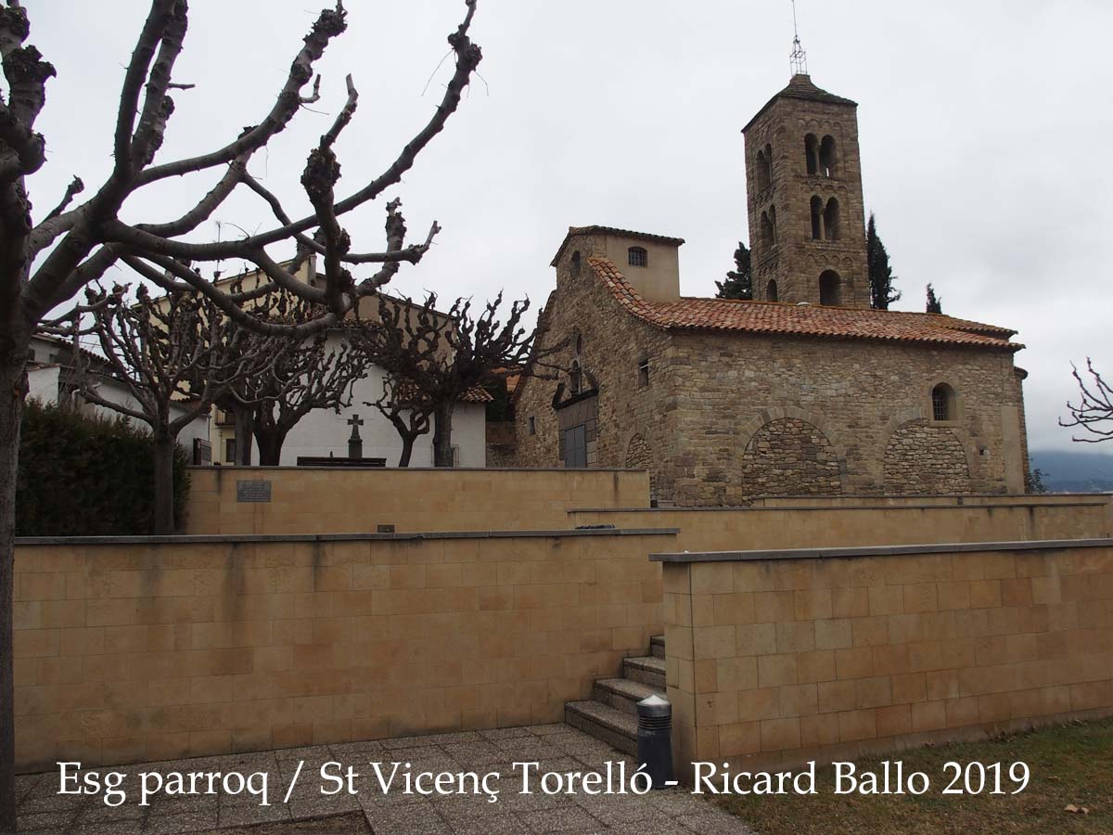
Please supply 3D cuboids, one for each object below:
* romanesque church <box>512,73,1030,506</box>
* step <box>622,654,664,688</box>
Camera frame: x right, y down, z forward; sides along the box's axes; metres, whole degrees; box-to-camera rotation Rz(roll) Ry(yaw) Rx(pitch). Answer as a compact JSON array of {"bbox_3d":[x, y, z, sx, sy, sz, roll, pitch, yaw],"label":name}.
[{"bbox_3d":[6.763,-6.485,31.609,14.000,19.952,14.966,1,-8,-18],"label":"romanesque church"},{"bbox_3d":[1.042,2.115,7.265,0.303,0.175,1.697,2,-8,-21],"label":"step"}]

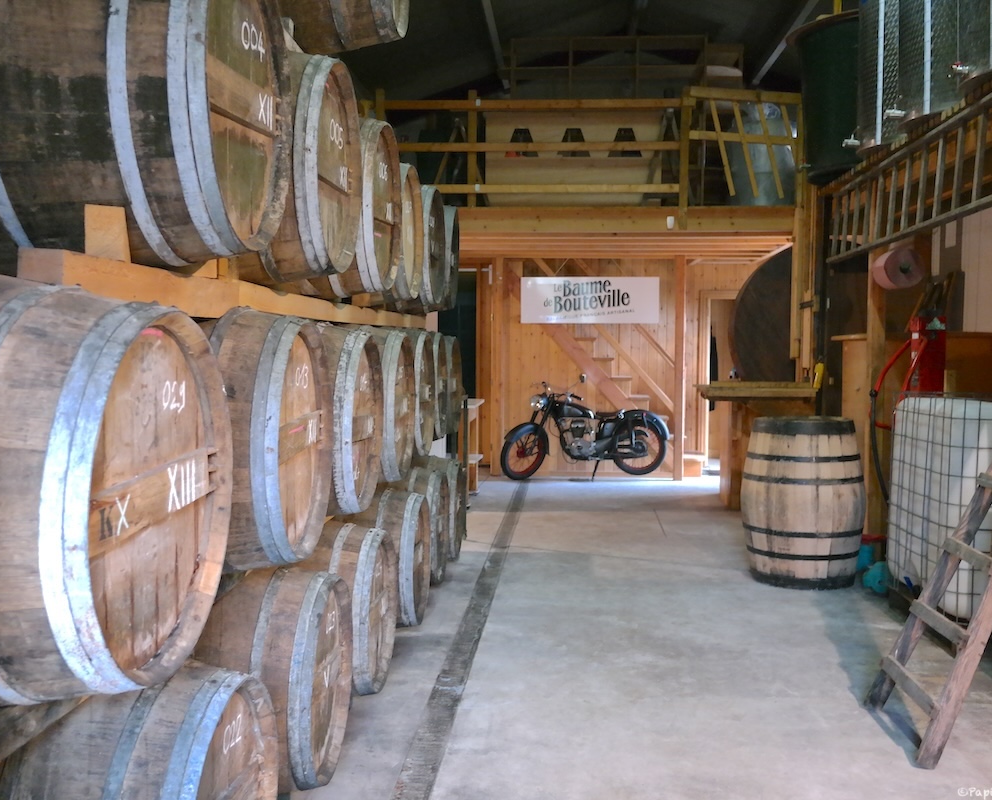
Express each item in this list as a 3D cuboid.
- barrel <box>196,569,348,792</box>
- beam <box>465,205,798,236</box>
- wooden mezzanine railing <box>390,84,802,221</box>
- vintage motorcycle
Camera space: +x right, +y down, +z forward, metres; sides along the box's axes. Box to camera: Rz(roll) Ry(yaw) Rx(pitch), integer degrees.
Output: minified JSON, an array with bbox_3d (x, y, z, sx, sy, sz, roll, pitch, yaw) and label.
[{"bbox_3d":[-0.983,0.831,3.039,0.994,0.753,0.753,1,3,3],"label":"barrel"},{"bbox_3d":[0.948,-1.696,9.450,3.700,0.235,0.110,0,2,4],"label":"beam"},{"bbox_3d":[0.836,-2.167,8.940,3.758,1.202,0.150,0,3,2],"label":"wooden mezzanine railing"},{"bbox_3d":[1.000,0.300,11.200,1.930,1.170,0.700,0,3,-6],"label":"vintage motorcycle"}]

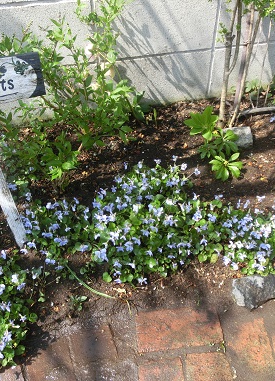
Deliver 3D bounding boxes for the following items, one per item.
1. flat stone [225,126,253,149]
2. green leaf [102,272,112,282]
[{"bbox_3d":[0.345,-0.180,1.260,0.094,0.042,0.068,-6,45,-4],"label":"flat stone"},{"bbox_3d":[-0.079,0.228,0.958,0.026,0.014,0.027,-9,45,-7],"label":"green leaf"}]

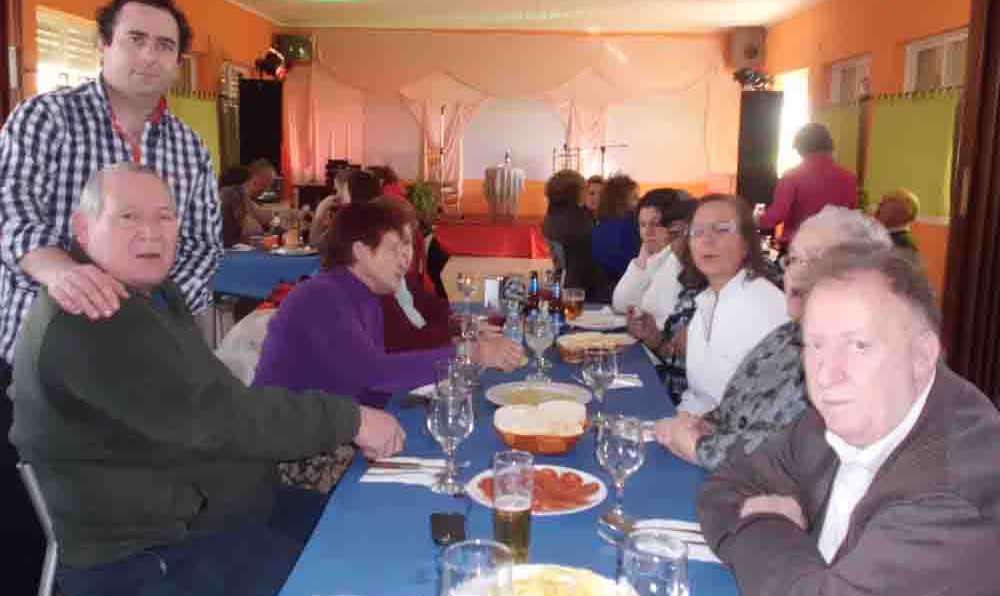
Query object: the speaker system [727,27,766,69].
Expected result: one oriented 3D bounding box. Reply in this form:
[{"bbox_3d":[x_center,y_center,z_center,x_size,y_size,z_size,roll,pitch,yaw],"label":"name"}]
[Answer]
[{"bbox_3d":[3.128,-3.153,12.000,0.450,0.540,0.380,3,10,13],"label":"speaker system"}]

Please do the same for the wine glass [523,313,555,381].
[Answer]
[{"bbox_3d":[0.102,0.131,2.542,0.084,0.170,0.084,1,10,0],"label":"wine glass"}]

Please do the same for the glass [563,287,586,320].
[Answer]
[{"bbox_3d":[0.258,0.024,3.370,0.077,0.111,0.077,1,10,0],"label":"glass"}]

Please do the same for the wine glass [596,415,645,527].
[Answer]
[{"bbox_3d":[0.201,0.289,1.599,0.081,0.172,0.081,1,10,0],"label":"wine glass"}]

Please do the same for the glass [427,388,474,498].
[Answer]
[{"bbox_3d":[-0.090,0.261,1.734,0.084,0.174,0.084,1,10,0],"label":"glass"}]

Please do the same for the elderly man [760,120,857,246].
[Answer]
[{"bbox_3d":[1.724,-0.215,5.327,0.530,1.520,0.400,-4,10,-27],"label":"elderly man"}]

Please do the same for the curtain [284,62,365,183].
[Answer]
[{"bbox_3d":[-2.361,-2.197,12.825,1.080,1.980,0.180,1,9,0],"label":"curtain"}]

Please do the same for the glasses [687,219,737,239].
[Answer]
[{"bbox_3d":[0.590,-0.191,2.585,0.138,0.042,0.135,-4,10,23],"label":"glasses"}]

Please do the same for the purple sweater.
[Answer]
[{"bbox_3d":[-0.367,0.154,2.458,0.540,0.490,0.450,0,9,-3],"label":"purple sweater"}]

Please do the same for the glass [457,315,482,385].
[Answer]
[{"bbox_3d":[-0.077,0.130,2.417,0.073,0.178,0.073,1,9,0],"label":"glass"}]

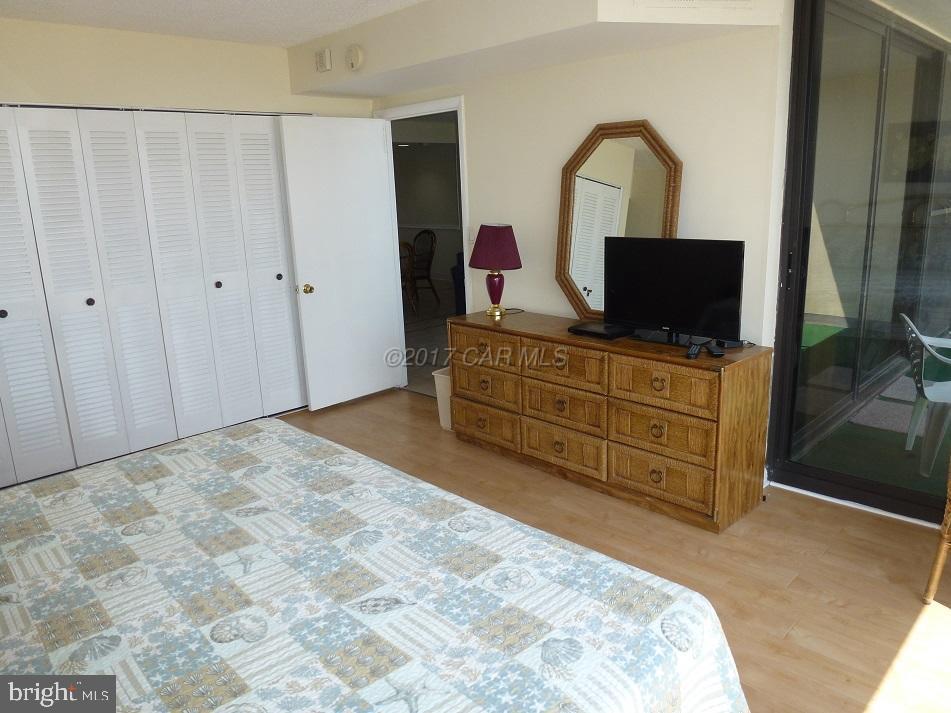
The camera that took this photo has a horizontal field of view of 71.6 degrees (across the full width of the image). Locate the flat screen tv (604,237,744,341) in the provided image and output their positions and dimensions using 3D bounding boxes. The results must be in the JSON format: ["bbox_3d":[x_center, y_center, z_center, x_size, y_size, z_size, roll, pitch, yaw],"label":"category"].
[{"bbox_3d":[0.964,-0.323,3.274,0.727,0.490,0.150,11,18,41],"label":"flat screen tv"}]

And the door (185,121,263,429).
[{"bbox_3d":[-1.630,-0.524,4.325,0.295,2.013,0.035,-15,19,-42],"label":"door"}]

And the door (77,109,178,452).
[{"bbox_3d":[-2.050,-0.409,3.931,0.295,1.998,0.035,-15,19,-42],"label":"door"}]

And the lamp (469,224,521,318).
[{"bbox_3d":[0.125,-0.531,4.088,0.325,0.550,0.325,-2,14,0],"label":"lamp"}]

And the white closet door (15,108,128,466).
[{"bbox_3d":[-2.259,-0.349,3.736,0.295,1.989,0.035,-15,19,-42],"label":"white closet door"}]

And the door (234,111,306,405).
[{"bbox_3d":[-1.419,-0.581,4.524,0.295,2.021,0.035,-15,19,-42],"label":"door"}]

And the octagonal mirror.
[{"bbox_3d":[0.756,-0.702,3.587,0.045,1.080,0.765,-15,19,-42],"label":"octagonal mirror"}]

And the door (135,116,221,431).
[{"bbox_3d":[-1.841,-0.467,4.127,0.295,2.006,0.035,-15,19,-42],"label":"door"}]

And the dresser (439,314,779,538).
[{"bbox_3d":[0.607,0.243,3.612,0.440,0.750,1.790,-14,18,-41],"label":"dresser"}]

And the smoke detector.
[{"bbox_3d":[-0.711,-1.747,3.868,0.045,0.145,0.145,-15,19,-42],"label":"smoke detector"}]

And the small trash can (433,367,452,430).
[{"bbox_3d":[-0.091,0.279,4.379,0.300,0.370,0.250,-14,18,-41],"label":"small trash can"}]

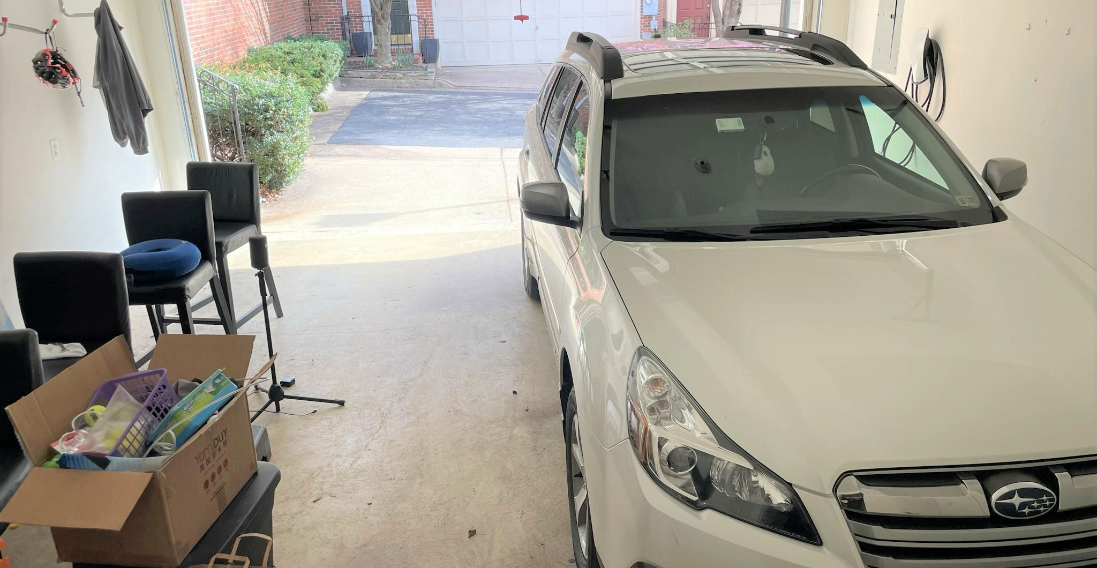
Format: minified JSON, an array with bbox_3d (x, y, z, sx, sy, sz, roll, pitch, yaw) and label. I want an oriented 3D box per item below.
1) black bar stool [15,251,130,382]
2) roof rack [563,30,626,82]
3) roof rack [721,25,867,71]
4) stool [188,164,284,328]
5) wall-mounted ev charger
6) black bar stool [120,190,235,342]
[{"bbox_3d":[-1.921,0.412,3.277,0.447,0.988,0.523,0,21,6],"label":"black bar stool"},{"bbox_3d":[0.183,-1.255,4.369,0.090,0.140,1.981,-3,21,-3],"label":"roof rack"},{"bbox_3d":[1.266,-1.328,4.463,0.090,0.140,1.980,-4,21,-6],"label":"roof rack"},{"bbox_3d":[-1.926,-0.172,4.801,0.447,0.988,0.523,2,21,11],"label":"stool"},{"bbox_3d":[2.489,-1.499,5.438,0.118,0.360,0.160,-3,21,-4],"label":"wall-mounted ev charger"},{"bbox_3d":[-1.919,0.074,4.159,0.447,0.988,0.523,-2,21,0],"label":"black bar stool"}]

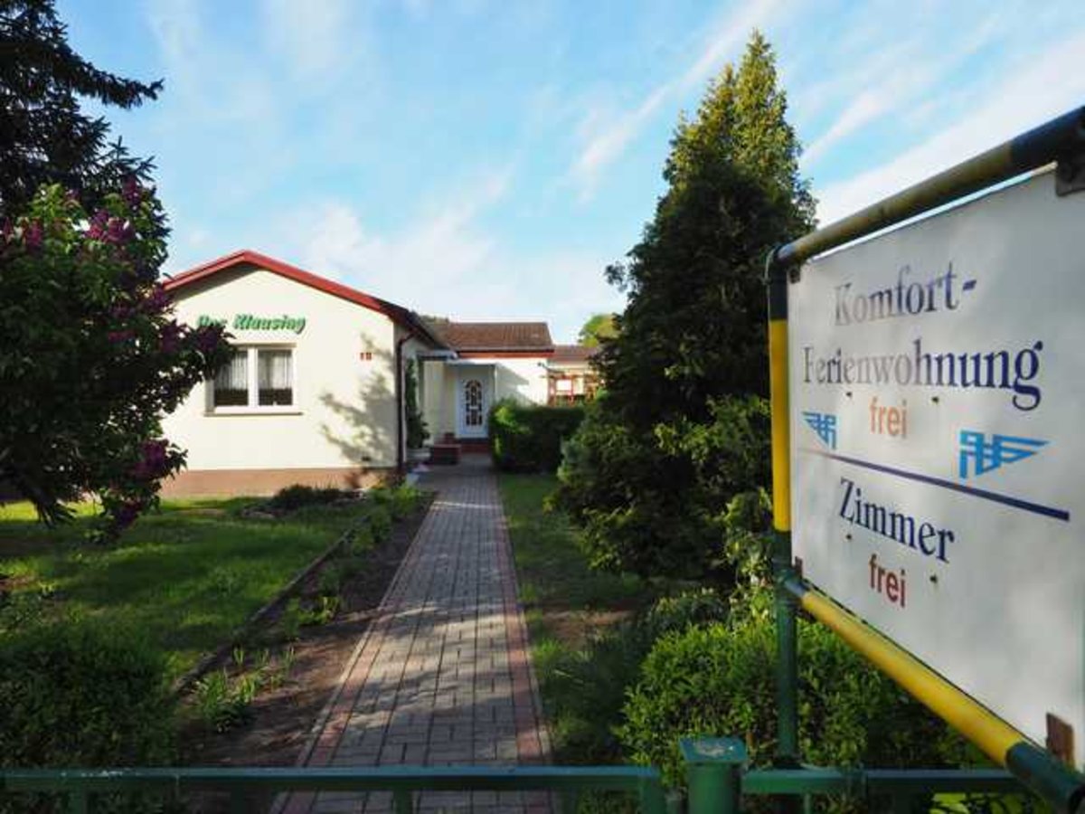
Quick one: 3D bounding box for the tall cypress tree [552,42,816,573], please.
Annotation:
[{"bbox_3d":[1.540,-1.170,7.700,2.700,5.350,2.600,-1,0,-4],"label":"tall cypress tree"}]

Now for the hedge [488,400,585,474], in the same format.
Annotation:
[{"bbox_3d":[0.120,0.710,17.900,2.600,1.550,1.400,-1,0,-4],"label":"hedge"}]

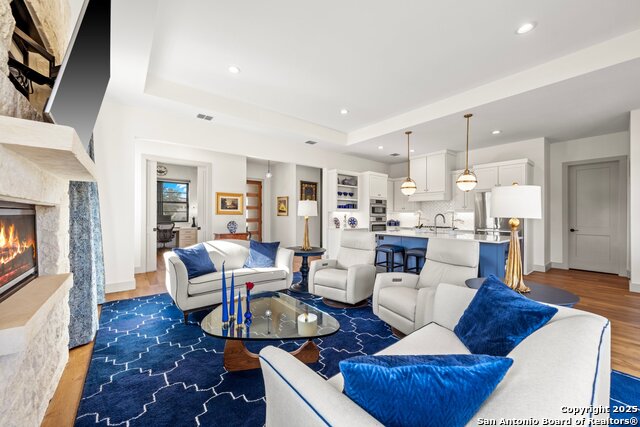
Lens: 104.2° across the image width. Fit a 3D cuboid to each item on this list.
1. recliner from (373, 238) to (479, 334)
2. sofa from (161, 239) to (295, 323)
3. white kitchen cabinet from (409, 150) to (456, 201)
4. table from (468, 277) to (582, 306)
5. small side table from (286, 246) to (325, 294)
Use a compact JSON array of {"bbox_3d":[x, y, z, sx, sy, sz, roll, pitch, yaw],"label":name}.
[{"bbox_3d":[1.286,0.825,2.954,0.960,0.990,0.790,0,0,-32],"label":"recliner"},{"bbox_3d":[-1.287,0.870,3.697,1.660,0.880,0.920,0,0,-38],"label":"sofa"},{"bbox_3d":[3.291,-1.042,7.371,0.500,1.360,1.160,0,0,-38],"label":"white kitchen cabinet"},{"bbox_3d":[1.632,0.975,2.076,0.720,0.680,0.720,0,0,-38],"label":"table"},{"bbox_3d":[-0.248,0.970,4.280,0.710,0.700,0.710,0,0,0],"label":"small side table"}]

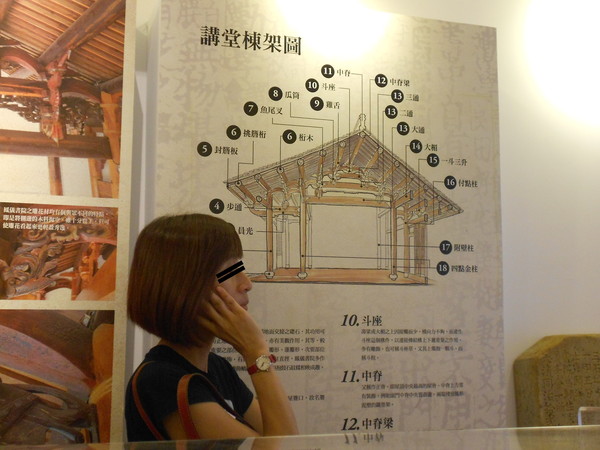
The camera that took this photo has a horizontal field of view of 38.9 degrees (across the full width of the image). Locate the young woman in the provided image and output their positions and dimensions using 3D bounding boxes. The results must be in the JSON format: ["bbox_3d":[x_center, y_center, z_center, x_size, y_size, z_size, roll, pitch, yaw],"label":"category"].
[{"bbox_3d":[-0.205,0.710,1.620,0.420,1.480,0.450,-1,-8,8],"label":"young woman"}]

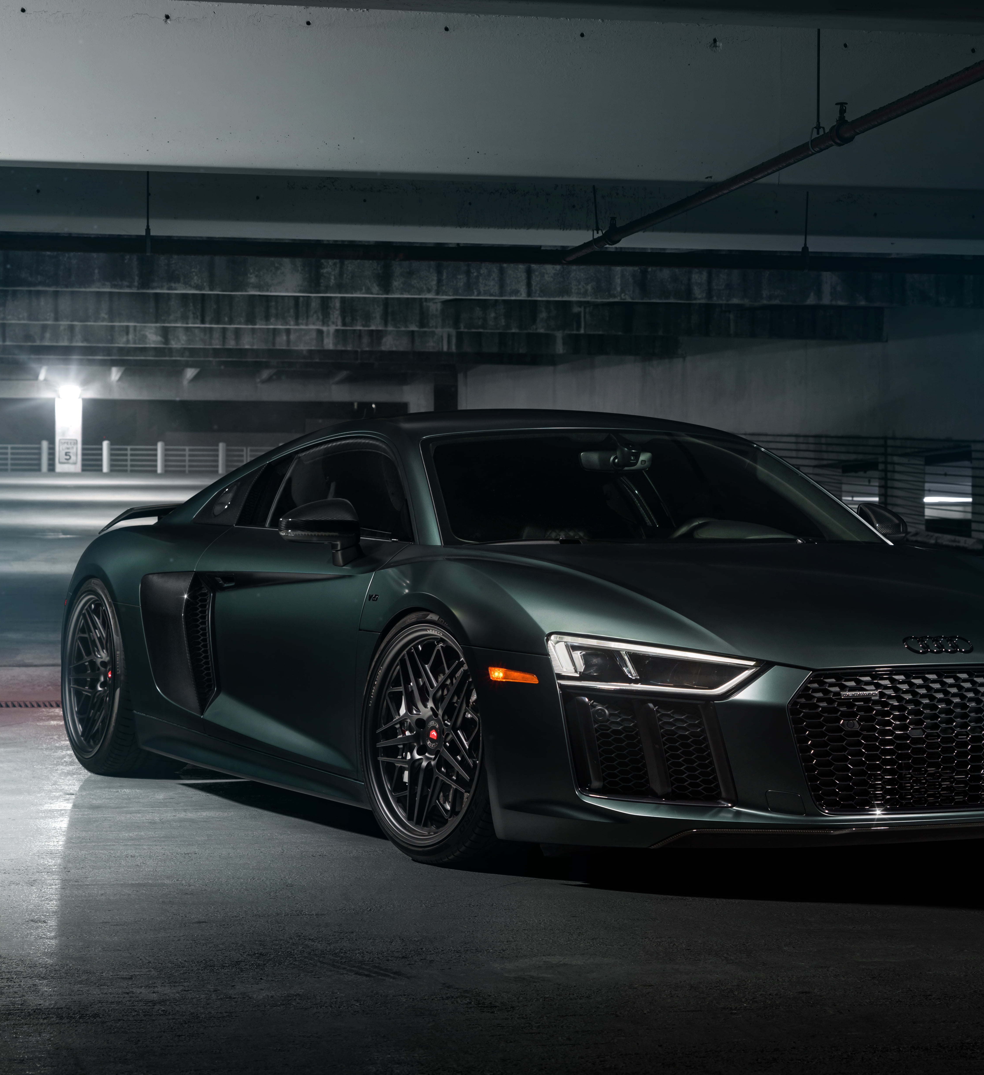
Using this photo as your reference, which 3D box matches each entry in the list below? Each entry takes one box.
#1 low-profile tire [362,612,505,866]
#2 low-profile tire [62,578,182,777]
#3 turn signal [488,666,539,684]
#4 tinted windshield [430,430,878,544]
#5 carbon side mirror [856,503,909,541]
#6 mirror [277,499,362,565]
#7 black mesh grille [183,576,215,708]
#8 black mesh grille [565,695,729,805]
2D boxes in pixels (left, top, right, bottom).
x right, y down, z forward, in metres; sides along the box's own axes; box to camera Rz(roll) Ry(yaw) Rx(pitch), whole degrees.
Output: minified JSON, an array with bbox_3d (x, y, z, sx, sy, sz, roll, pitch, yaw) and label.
[{"bbox_3d":[-0.073,0.487,6.178,0.250,0.655,0.655,0,0,-33],"label":"low-profile tire"},{"bbox_3d":[-1.249,0.470,8.538,0.310,0.690,0.690,0,0,-27],"label":"low-profile tire"},{"bbox_3d":[0.050,0.322,5.715,0.170,0.042,0.040,0,0,43],"label":"turn signal"},{"bbox_3d":[0.437,-0.132,6.992,1.420,0.180,0.710,0,29,-27],"label":"tinted windshield"},{"bbox_3d":[1.179,-0.013,7.562,0.210,0.190,0.170,0,0,-27],"label":"carbon side mirror"},{"bbox_3d":[-0.464,-0.021,6.733,0.210,0.190,0.170,0,0,-27],"label":"mirror"},{"bbox_3d":[-0.905,0.329,7.681,0.130,0.420,0.110,0,0,11],"label":"black mesh grille"},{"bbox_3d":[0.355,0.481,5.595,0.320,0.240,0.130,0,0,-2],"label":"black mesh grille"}]

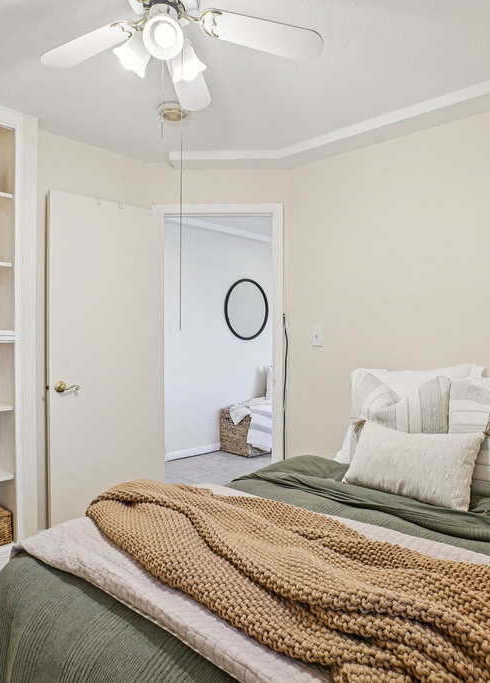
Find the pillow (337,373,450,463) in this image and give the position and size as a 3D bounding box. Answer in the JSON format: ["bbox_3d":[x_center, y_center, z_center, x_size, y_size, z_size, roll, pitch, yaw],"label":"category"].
[{"bbox_3d":[0.693,0.376,2.125,0.470,0.470,0.150,0,-22,40],"label":"pillow"}]

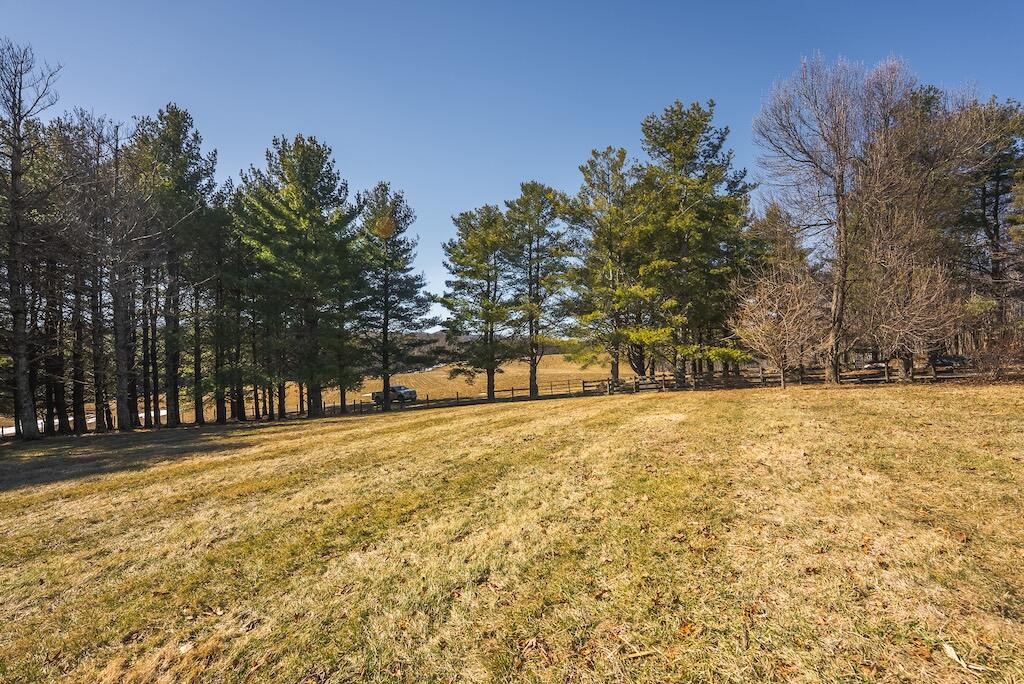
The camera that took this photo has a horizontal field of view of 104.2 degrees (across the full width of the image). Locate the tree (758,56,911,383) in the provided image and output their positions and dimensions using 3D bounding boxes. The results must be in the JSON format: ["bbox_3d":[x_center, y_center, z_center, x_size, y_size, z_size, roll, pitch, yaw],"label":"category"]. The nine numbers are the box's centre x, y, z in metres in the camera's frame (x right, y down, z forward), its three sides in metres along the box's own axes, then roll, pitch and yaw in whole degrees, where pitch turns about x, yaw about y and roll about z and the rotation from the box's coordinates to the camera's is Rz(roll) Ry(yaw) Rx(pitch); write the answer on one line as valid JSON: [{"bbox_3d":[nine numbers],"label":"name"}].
[{"bbox_3d":[23.232,-8.825,28.700,10.200,23.630,9.600,0,1,0],"label":"tree"}]

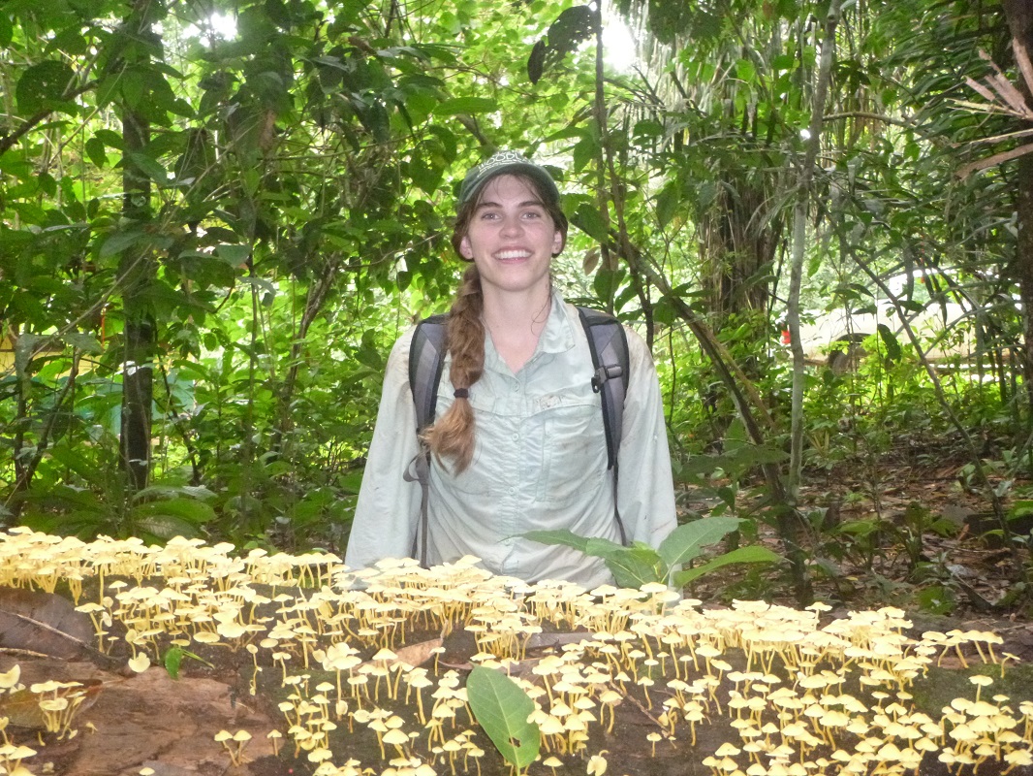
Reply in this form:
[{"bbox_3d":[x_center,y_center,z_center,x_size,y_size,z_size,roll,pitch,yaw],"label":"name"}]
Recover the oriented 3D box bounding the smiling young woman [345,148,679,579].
[{"bbox_3d":[-0.010,0.420,2.120,0.540,1.600,0.360,0,3,5],"label":"smiling young woman"}]

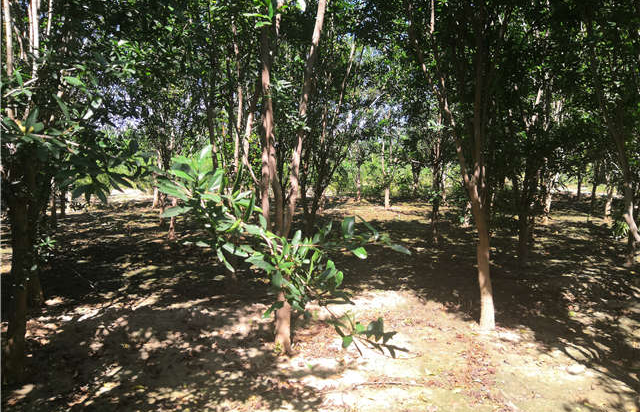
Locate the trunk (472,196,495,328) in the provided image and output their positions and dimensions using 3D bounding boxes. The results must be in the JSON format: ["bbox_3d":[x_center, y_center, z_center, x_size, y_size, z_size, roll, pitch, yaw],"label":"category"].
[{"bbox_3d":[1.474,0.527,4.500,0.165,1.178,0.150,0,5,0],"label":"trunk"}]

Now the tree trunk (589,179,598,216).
[{"bbox_3d":[7.670,-0.210,14.000,0.240,1.000,0.220,0,5,0],"label":"tree trunk"}]

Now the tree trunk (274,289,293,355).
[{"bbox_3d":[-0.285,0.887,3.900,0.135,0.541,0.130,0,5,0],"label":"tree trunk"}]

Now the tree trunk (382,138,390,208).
[{"bbox_3d":[2.131,-1.010,16.000,0.220,2.285,0.210,0,5,0],"label":"tree trunk"}]

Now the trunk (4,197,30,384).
[{"bbox_3d":[-2.091,0.584,3.450,0.160,1.286,0.150,0,5,0],"label":"trunk"}]

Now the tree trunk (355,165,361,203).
[{"bbox_3d":[1.390,-0.834,18.500,0.210,1.394,0.200,0,5,0],"label":"tree trunk"}]

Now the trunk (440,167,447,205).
[{"bbox_3d":[4.329,-0.719,17.500,0.200,1.319,0.200,0,5,0],"label":"trunk"}]

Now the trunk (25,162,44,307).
[{"bbox_3d":[-3.031,0.303,5.300,0.180,1.514,0.170,0,5,0],"label":"trunk"}]

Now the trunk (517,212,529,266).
[{"bbox_3d":[2.961,0.490,7.300,0.170,0.782,0.170,0,5,0],"label":"trunk"}]

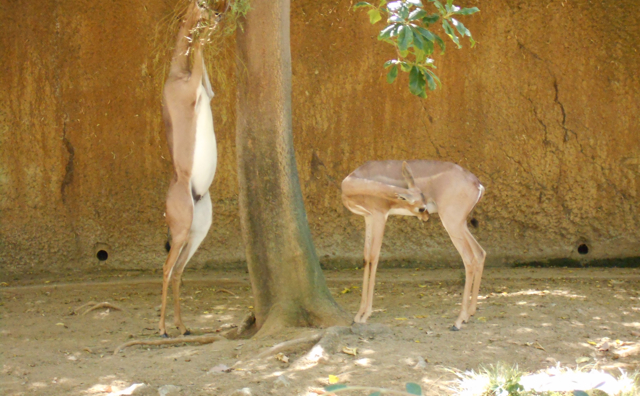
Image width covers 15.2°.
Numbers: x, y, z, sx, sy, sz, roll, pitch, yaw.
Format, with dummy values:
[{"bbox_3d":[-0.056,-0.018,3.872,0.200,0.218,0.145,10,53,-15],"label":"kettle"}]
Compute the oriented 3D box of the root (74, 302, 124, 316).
[{"bbox_3d":[-1.290,0.649,14.000,0.300,0.060,0.140,0,6,0],"label":"root"}]

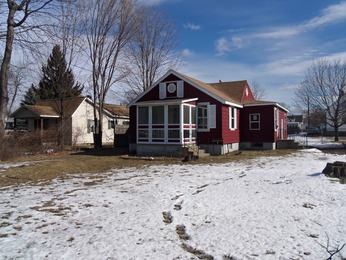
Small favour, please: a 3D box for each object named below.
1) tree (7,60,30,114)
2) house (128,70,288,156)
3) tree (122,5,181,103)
[{"bbox_3d":[-22.000,-4.300,40.000,4.000,11.800,4.000,0,0,0],"label":"tree"},{"bbox_3d":[3.600,-1.250,23.600,10.100,5.700,15.600,0,0,27],"label":"house"},{"bbox_3d":[-2.600,-6.800,34.000,7.200,16.800,7.200,0,0,0],"label":"tree"}]

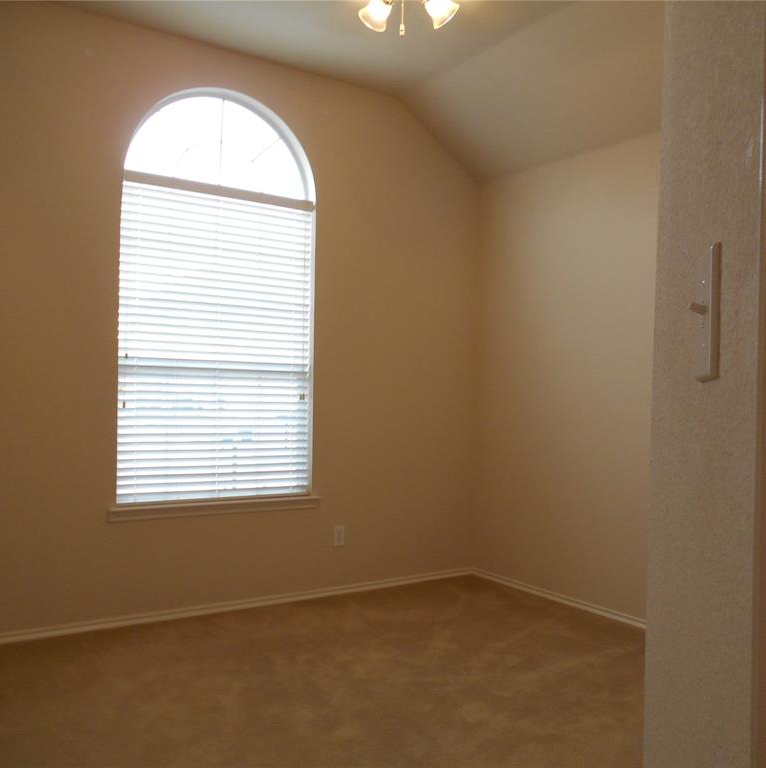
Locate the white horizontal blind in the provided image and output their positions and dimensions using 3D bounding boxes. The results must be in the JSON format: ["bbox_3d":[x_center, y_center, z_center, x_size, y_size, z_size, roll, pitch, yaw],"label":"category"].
[{"bbox_3d":[-0.833,-0.209,3.905,1.012,1.582,0.065,2,-1,-34],"label":"white horizontal blind"}]

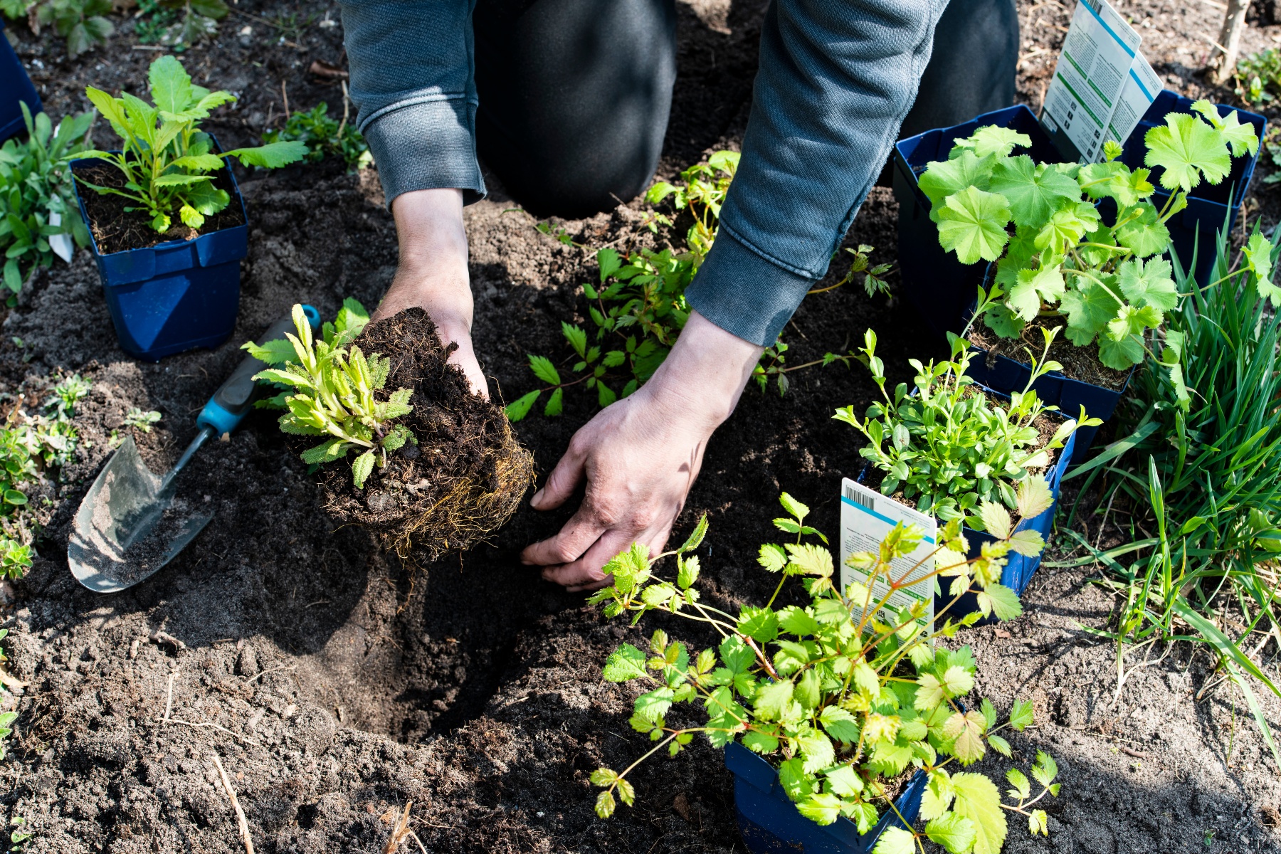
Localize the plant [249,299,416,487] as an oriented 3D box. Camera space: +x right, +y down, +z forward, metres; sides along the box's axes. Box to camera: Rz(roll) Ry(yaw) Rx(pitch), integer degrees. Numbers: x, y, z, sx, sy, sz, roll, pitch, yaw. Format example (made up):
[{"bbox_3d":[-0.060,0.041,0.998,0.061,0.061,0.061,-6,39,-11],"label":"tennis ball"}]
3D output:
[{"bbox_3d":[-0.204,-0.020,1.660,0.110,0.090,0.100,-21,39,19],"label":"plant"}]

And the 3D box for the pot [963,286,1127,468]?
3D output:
[{"bbox_3d":[0.298,-0.036,1.764,0.112,0.120,0.112,20,50,18],"label":"pot"}]

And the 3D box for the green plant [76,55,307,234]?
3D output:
[{"bbox_3d":[-0.330,-0.203,1.817,0.155,0.105,0.120,0,47,0],"label":"green plant"}]

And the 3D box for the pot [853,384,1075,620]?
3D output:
[{"bbox_3d":[0.219,0.058,1.687,0.112,0.120,0.112,20,54,21],"label":"pot"}]

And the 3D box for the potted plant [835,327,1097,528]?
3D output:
[{"bbox_3d":[0.212,0.000,1.621,0.155,0.082,0.120,0,47,0],"label":"potted plant"}]

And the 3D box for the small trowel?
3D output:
[{"bbox_3d":[-0.308,0.013,1.795,0.088,0.060,0.285,22,51,19],"label":"small trowel"}]

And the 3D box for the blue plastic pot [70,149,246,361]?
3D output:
[{"bbox_3d":[-0.360,-0.132,1.887,0.112,0.120,0.112,-14,48,-15],"label":"blue plastic pot"}]

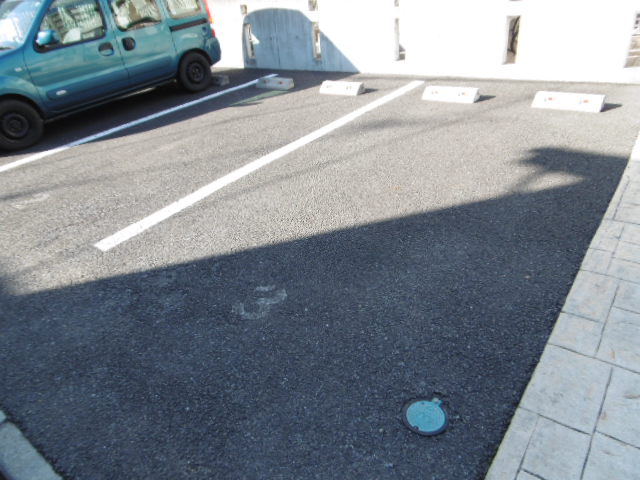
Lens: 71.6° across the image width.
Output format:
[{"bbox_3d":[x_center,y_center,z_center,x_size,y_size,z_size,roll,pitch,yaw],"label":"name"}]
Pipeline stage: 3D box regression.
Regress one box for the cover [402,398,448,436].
[{"bbox_3d":[0.367,0.616,1.545,0.155,0.020,0.160,-5,31,3],"label":"cover"}]

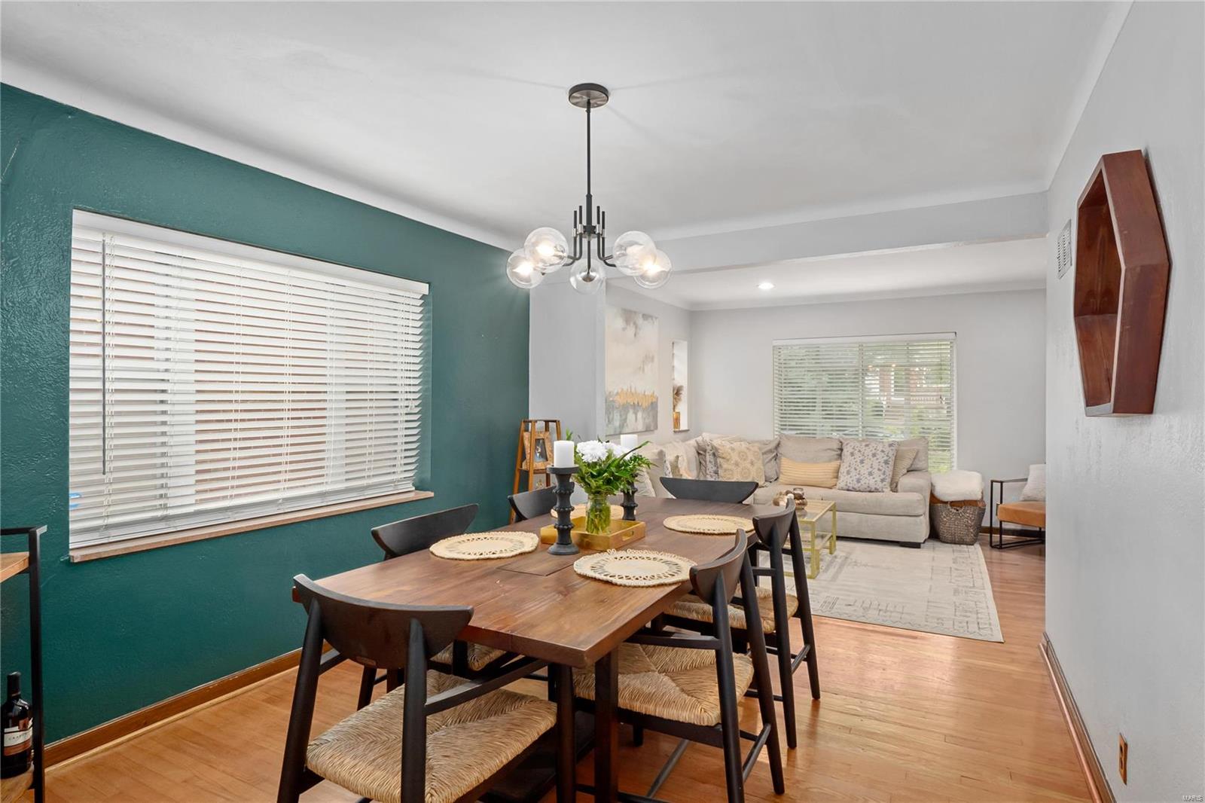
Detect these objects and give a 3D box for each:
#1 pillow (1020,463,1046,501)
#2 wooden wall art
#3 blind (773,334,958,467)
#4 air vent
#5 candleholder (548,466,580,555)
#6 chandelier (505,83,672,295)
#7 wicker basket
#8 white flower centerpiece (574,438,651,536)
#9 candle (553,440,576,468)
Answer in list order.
[{"bbox_3d":[3.651,0.660,5.464,0.140,0.400,0.430,25,-15,-36],"label":"pillow"},{"bbox_3d":[1.386,-0.292,1.816,0.085,0.655,0.720,0,1,28],"label":"wooden wall art"},{"bbox_3d":[2.496,0.033,6.495,1.680,1.335,0.060,0,1,28],"label":"blind"},{"bbox_3d":[2.012,-0.654,2.924,0.018,0.197,0.390,0,1,28],"label":"air vent"},{"bbox_3d":[-0.127,0.353,2.203,0.105,0.278,0.105,0,1,-1],"label":"candleholder"},{"bbox_3d":[-0.051,-0.788,2.471,0.620,0.715,0.600,0,1,-1],"label":"chandelier"},{"bbox_3d":[3.095,1.037,5.850,0.460,0.360,0.370,0,1,28],"label":"wicker basket"},{"bbox_3d":[0.038,0.306,2.460,0.285,0.345,0.270,0,1,-1],"label":"white flower centerpiece"},{"bbox_3d":[-0.126,0.174,2.204,0.067,0.089,0.067,0,1,-1],"label":"candle"}]

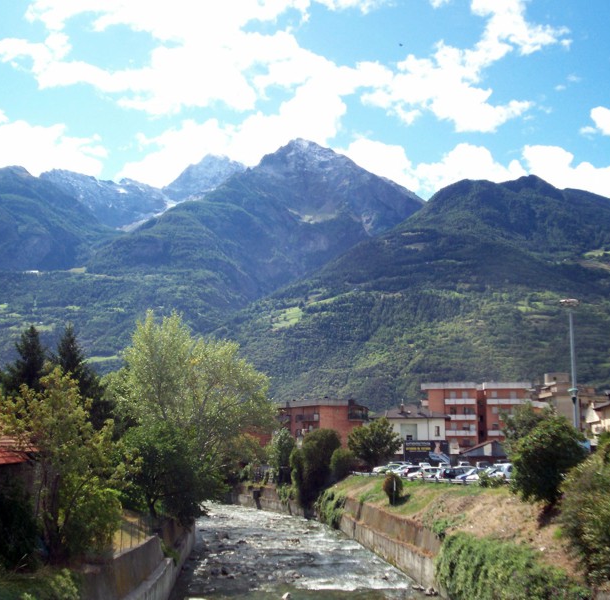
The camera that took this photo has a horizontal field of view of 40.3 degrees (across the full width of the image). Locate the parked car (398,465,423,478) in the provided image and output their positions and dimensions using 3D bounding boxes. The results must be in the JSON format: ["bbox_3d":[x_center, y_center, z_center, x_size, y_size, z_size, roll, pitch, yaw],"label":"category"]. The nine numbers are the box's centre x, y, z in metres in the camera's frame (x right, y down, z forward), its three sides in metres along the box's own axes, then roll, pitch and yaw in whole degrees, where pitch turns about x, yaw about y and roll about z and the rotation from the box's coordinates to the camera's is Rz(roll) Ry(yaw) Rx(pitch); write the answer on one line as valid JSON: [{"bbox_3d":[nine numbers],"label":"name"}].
[{"bbox_3d":[12.368,20.586,98.941,4.100,1.500,1.750,4,-10,-20],"label":"parked car"}]

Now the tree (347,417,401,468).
[{"bbox_3d":[9.022,18.609,108.000,7.000,6.910,6.700,0,-9,0],"label":"tree"}]

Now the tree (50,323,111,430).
[{"bbox_3d":[-17.019,9.209,63.357,5.600,14.990,5.600,0,-10,0],"label":"tree"}]

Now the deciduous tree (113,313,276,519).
[{"bbox_3d":[-9.388,9.297,69.430,13.300,16.710,13.300,0,-10,0],"label":"deciduous tree"}]

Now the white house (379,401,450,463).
[{"bbox_3d":[14.977,19.096,117.000,10.800,9.020,9.000,1,-9,-6],"label":"white house"}]

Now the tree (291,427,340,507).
[{"bbox_3d":[1.329,19.260,96.125,5.600,8.730,5.600,0,-10,0],"label":"tree"}]

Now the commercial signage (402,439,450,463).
[{"bbox_3d":[16.210,20.275,111.000,6.100,3.020,0.300,1,-9,-5],"label":"commercial signage"}]

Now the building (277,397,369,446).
[{"bbox_3d":[3.579,25.821,160.953,16.500,12.820,13.000,-4,-10,20],"label":"building"}]

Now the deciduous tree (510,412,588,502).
[{"bbox_3d":[19.316,12.541,66.000,6.500,7.170,6.200,0,-9,0],"label":"deciduous tree"}]

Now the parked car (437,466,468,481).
[{"bbox_3d":[15.737,18.350,87.000,3.900,1.540,1.700,3,-10,-15],"label":"parked car"}]

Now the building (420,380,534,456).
[{"bbox_3d":[33.944,24.834,164.675,21.500,16.030,13.000,-2,-10,11],"label":"building"}]

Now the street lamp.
[{"bbox_3d":[25.817,8.775,80.000,1.900,18.090,1.900,0,-9,0],"label":"street lamp"}]

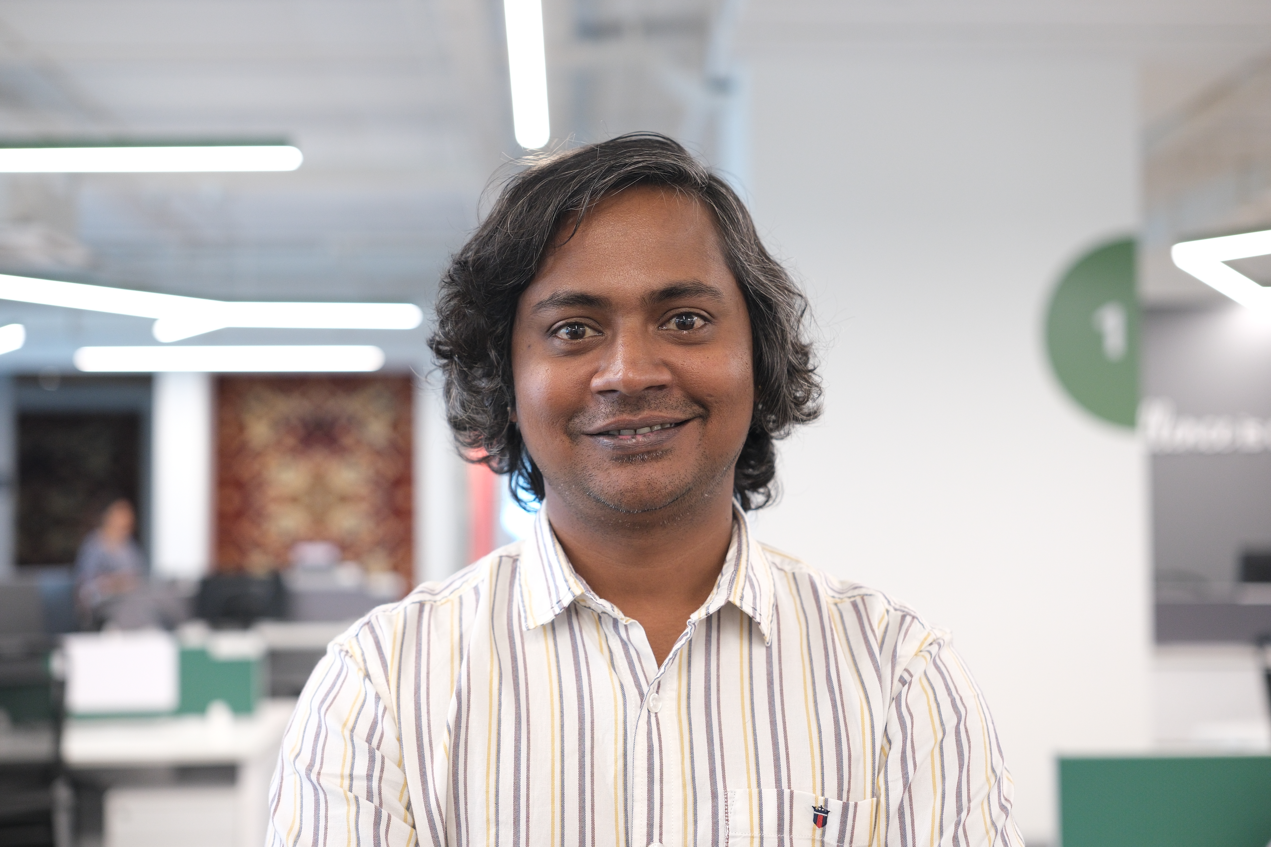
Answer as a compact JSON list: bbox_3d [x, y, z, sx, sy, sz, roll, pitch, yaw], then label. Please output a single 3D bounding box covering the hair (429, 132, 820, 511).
[{"bbox_3d":[-0.007,-0.064,1.110,0.245,0.240,0.225,-3,-2,0],"label":"hair"}]

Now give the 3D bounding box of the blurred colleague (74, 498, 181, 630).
[{"bbox_3d":[-2.707,1.050,9.500,0.750,1.280,0.520,-3,-4,37],"label":"blurred colleague"}]

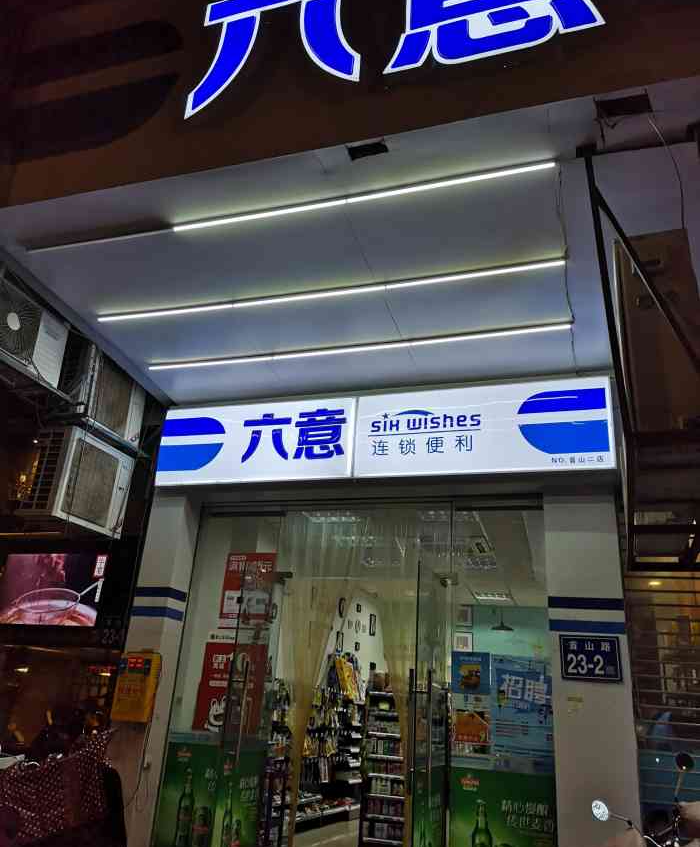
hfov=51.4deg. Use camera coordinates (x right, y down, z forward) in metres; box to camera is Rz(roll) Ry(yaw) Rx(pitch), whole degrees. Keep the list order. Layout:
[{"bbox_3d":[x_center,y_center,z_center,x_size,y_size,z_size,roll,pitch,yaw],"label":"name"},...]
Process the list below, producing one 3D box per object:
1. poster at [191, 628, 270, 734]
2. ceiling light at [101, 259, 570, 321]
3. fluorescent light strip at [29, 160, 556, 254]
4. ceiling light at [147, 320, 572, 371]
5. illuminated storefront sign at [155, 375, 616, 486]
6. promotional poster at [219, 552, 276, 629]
[{"bbox_3d":[-1.003,2.192,6.206,0.600,0.810,0.015,-4,-25,18],"label":"poster"},{"bbox_3d":[-0.298,-0.942,5.249,3.550,0.040,0.040,-4,-25,18],"label":"ceiling light"},{"bbox_3d":[-0.547,-1.302,4.490,3.520,0.040,0.040,-4,-25,18],"label":"fluorescent light strip"},{"bbox_3d":[-0.071,-0.613,5.941,3.580,0.040,0.040,-4,-25,18],"label":"ceiling light"},{"bbox_3d":[0.160,0.141,6.415,4.090,0.800,0.150,-4,-25,18],"label":"illuminated storefront sign"},{"bbox_3d":[-0.907,1.492,6.506,0.490,0.680,0.015,-4,-25,18],"label":"promotional poster"}]

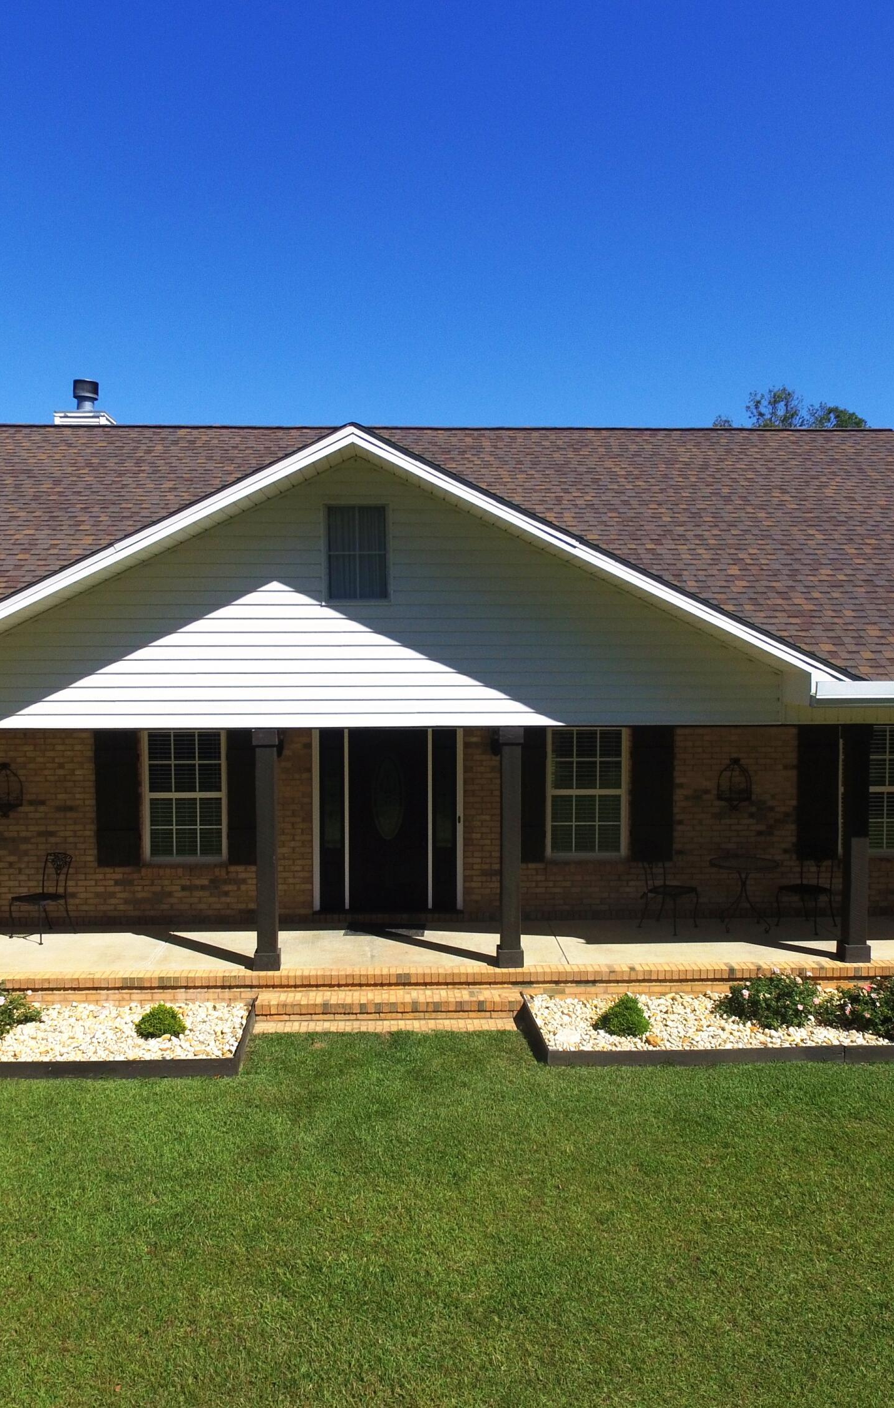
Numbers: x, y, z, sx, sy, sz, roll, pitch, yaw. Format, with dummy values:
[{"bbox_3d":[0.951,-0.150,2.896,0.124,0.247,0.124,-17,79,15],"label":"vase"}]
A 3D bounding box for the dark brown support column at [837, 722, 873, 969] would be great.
[{"bbox_3d":[3.963,1.344,10.548,0.250,2.308,0.250,0,2,-2],"label":"dark brown support column"}]

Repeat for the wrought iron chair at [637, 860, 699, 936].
[{"bbox_3d":[2.377,2.002,11.730,0.490,0.870,0.460,2,4,41],"label":"wrought iron chair"}]

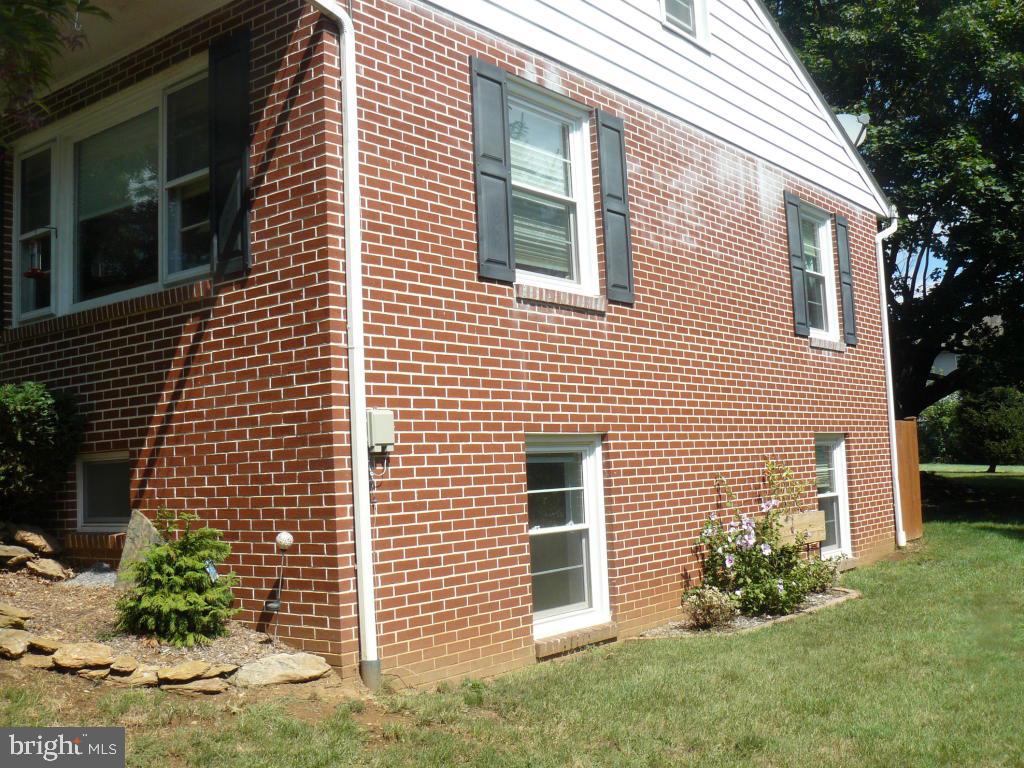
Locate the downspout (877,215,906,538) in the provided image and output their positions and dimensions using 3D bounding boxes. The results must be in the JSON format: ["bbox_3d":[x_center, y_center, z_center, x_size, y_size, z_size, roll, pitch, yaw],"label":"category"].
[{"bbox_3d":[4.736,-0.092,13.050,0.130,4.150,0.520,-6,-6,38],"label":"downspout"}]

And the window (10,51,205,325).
[{"bbox_3d":[-2.798,-1.252,7.422,2.550,1.460,0.120,-6,-6,38],"label":"window"}]

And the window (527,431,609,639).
[{"bbox_3d":[0.366,1.039,7.540,0.120,1.365,1.010,-6,-6,38],"label":"window"}]

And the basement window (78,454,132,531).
[{"bbox_3d":[-2.719,0.734,7.239,0.790,0.535,0.080,-6,-6,38],"label":"basement window"}]

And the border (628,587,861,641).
[{"bbox_3d":[2.030,1.831,8.725,0.820,0.110,2.900,-6,-6,38],"label":"border"}]

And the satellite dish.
[{"bbox_3d":[4.207,-3.136,13.173,0.530,0.530,0.420,-1,-5,-15],"label":"satellite dish"}]

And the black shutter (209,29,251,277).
[{"bbox_3d":[-1.693,-1.383,6.418,0.365,1.460,0.040,-6,-6,38],"label":"black shutter"}]

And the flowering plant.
[{"bbox_3d":[2.075,1.261,8.896,0.680,1.200,1.100,-6,-6,38],"label":"flowering plant"}]

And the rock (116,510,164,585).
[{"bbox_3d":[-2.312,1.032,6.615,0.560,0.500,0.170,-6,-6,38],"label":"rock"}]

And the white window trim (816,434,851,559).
[{"bbox_3d":[3.376,1.204,11.352,0.120,1.350,0.980,-6,-6,38],"label":"white window trim"}]

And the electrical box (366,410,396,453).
[{"bbox_3d":[-0.755,0.261,6.000,0.090,0.235,0.170,-6,-6,38],"label":"electrical box"}]

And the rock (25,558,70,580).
[{"bbox_3d":[-3.053,1.219,7.000,0.310,0.140,0.220,0,-5,-24],"label":"rock"}]

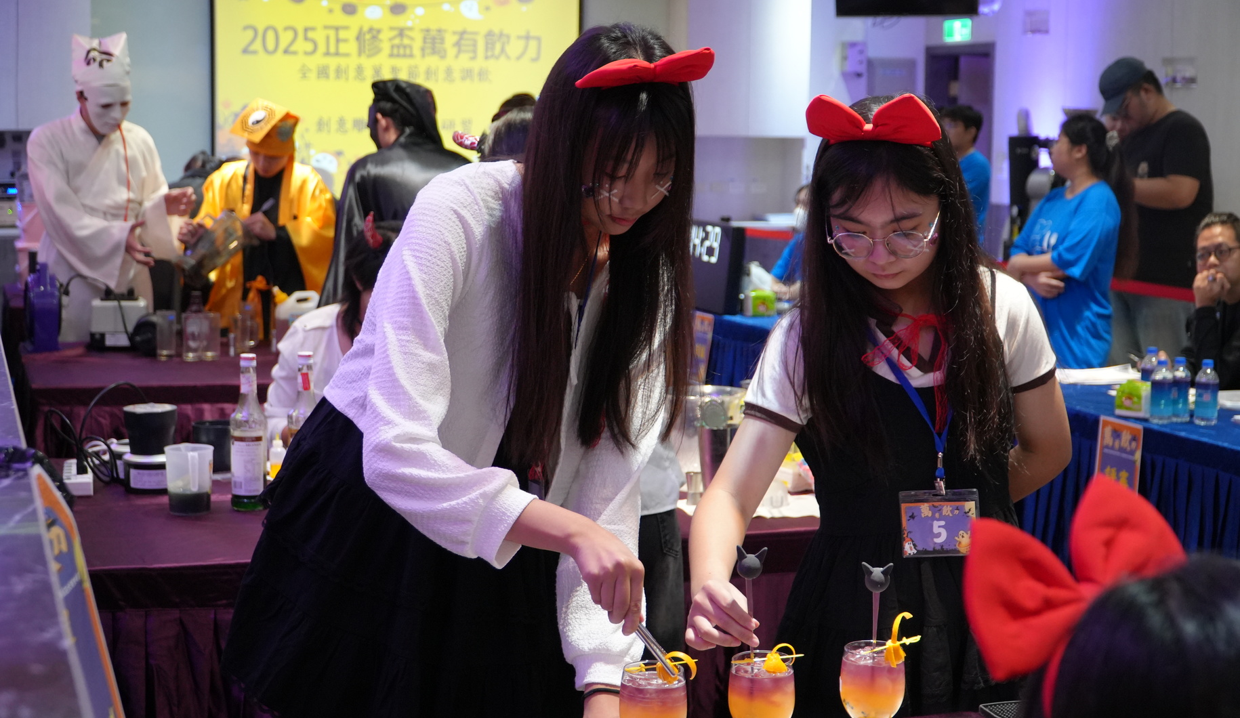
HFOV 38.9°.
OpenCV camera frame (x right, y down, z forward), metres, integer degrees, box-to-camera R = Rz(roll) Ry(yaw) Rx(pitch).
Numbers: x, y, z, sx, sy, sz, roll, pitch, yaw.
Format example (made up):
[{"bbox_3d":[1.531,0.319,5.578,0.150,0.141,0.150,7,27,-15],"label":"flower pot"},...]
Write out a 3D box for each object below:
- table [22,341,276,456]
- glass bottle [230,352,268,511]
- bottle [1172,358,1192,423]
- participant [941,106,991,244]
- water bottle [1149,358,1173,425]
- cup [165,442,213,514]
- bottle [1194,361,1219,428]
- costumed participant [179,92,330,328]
[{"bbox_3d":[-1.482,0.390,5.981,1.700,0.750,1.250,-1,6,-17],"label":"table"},{"bbox_3d":[-0.716,0.139,3.385,0.071,0.300,0.071,-1,6,-11],"label":"glass bottle"},{"bbox_3d":[1.545,0.081,4.815,0.061,0.171,0.061,1,6,0],"label":"bottle"},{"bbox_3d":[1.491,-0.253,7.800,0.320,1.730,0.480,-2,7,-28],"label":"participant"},{"bbox_3d":[1.472,0.085,4.767,0.061,0.171,0.061,1,6,0],"label":"water bottle"},{"bbox_3d":[-0.819,0.230,3.341,0.091,0.126,0.118,-1,6,-19],"label":"cup"},{"bbox_3d":[1.592,0.088,4.748,0.061,0.172,0.061,1,6,0],"label":"bottle"},{"bbox_3d":[-1.439,-0.174,6.950,0.650,1.670,0.550,1,6,0],"label":"costumed participant"}]

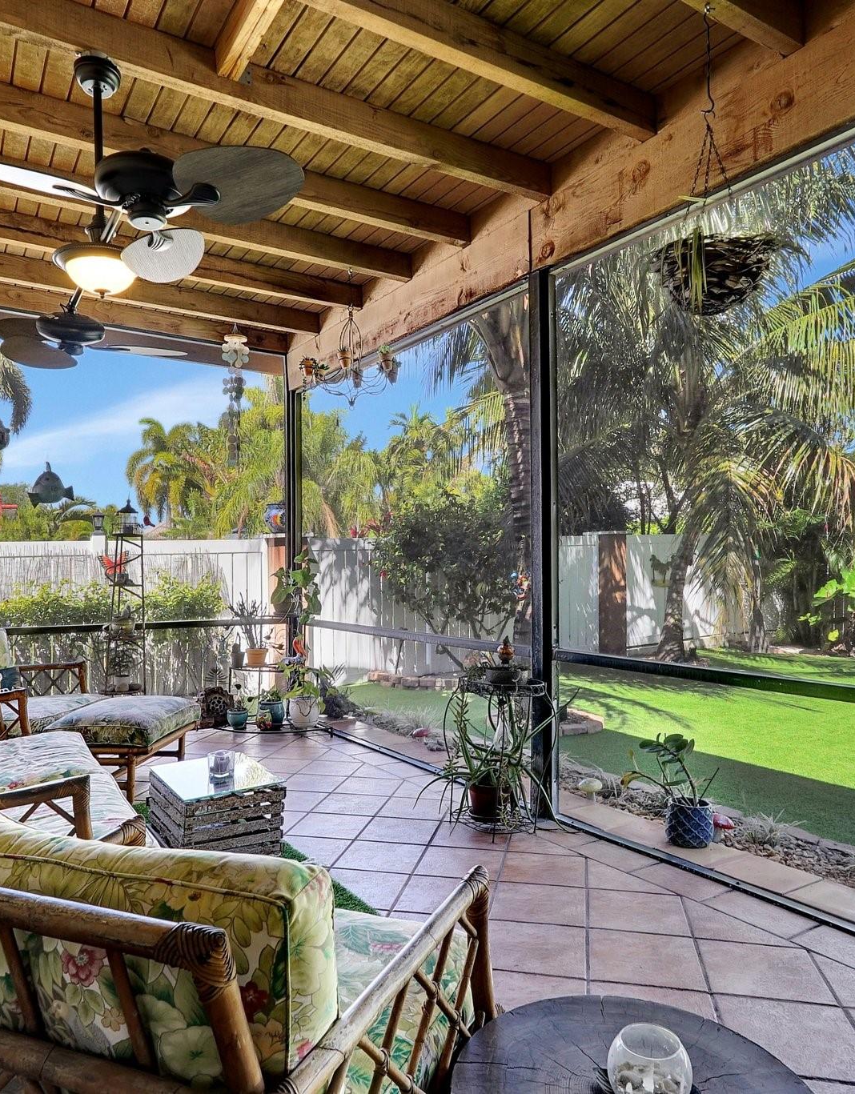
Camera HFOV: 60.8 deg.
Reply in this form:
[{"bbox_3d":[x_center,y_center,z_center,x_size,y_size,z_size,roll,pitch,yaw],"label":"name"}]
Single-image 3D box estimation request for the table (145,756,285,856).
[{"bbox_3d":[-0.957,1.200,3.285,0.450,0.325,0.630,1,-3,-34],"label":"table"}]

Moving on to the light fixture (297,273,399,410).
[{"bbox_3d":[-0.436,-1.158,4.030,0.500,0.720,0.500,2,-3,-34],"label":"light fixture"}]

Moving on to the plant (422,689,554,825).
[{"bbox_3d":[0.310,1.045,3.580,0.630,0.620,0.540,0,-2,0],"label":"plant"}]

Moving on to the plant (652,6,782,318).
[{"bbox_3d":[0.939,-1.272,2.407,0.400,1.045,0.410,1,-3,-34],"label":"plant"}]

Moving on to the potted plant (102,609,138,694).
[{"bbox_3d":[-1.961,0.666,4.650,0.220,0.520,0.220,0,-3,0],"label":"potted plant"}]

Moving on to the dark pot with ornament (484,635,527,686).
[{"bbox_3d":[0.362,0.532,3.400,0.200,0.225,0.200,0,-2,0],"label":"dark pot with ornament"}]

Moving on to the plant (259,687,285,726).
[{"bbox_3d":[-1.063,1.090,4.980,0.170,0.260,0.170,0,-3,0],"label":"plant"}]

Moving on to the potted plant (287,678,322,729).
[{"bbox_3d":[-1.001,1.250,5.837,0.270,0.370,0.270,0,-2,0],"label":"potted plant"}]

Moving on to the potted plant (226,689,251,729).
[{"bbox_3d":[-1.268,1.087,4.890,0.155,0.275,0.155,0,-3,0],"label":"potted plant"}]

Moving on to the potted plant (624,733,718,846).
[{"bbox_3d":[1.129,1.113,3.388,0.430,0.500,0.370,-1,-2,14],"label":"potted plant"}]

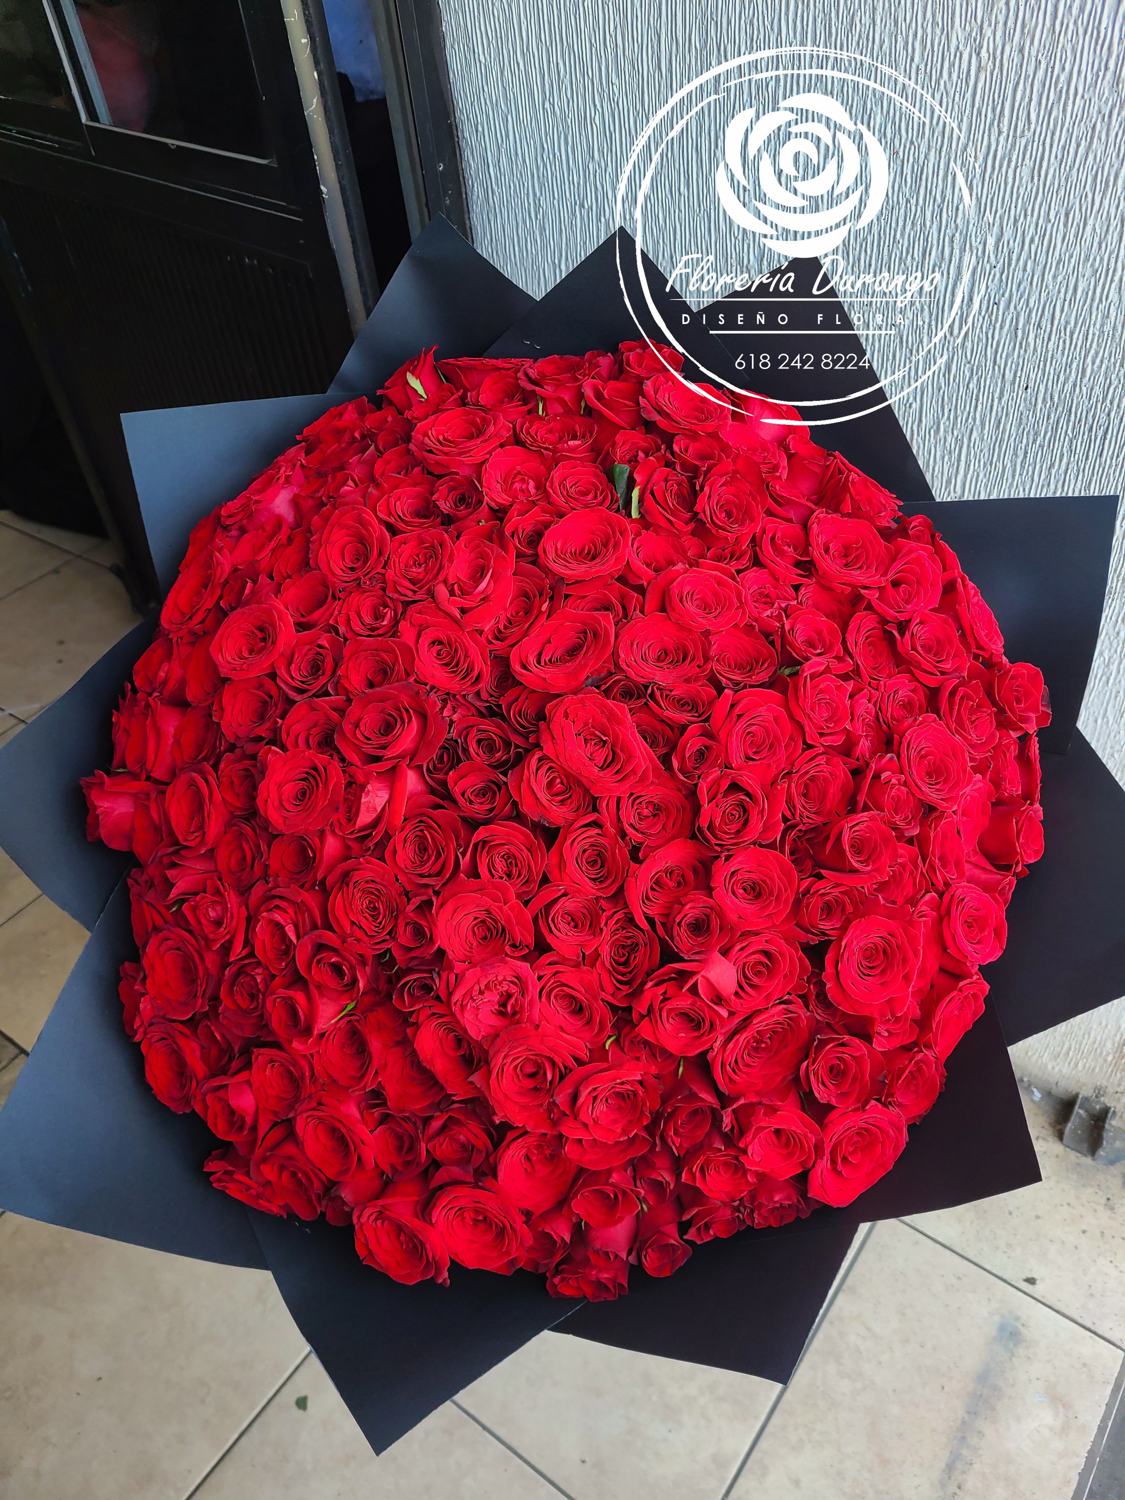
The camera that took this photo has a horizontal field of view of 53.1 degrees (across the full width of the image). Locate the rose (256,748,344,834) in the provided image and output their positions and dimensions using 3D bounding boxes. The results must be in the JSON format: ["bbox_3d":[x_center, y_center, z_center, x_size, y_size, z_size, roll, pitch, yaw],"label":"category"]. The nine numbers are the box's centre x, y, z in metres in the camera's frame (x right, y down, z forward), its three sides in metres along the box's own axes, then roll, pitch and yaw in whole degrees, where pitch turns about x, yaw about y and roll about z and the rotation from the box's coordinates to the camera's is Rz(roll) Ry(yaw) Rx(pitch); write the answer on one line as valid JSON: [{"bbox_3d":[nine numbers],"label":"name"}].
[{"bbox_3d":[-0.179,0.028,0.769,0.059,0.048,0.059,0,80,6],"label":"rose"}]

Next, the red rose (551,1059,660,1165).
[{"bbox_3d":[0.029,0.232,0.721,0.066,0.049,0.066,0,77,2],"label":"red rose"}]

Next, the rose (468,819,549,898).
[{"bbox_3d":[-0.035,0.070,0.729,0.050,0.040,0.050,0,81,2],"label":"rose"}]

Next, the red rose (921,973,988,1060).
[{"bbox_3d":[0.267,0.185,0.779,0.062,0.062,0.046,0,6,-23],"label":"red rose"}]

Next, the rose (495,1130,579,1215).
[{"bbox_3d":[-0.016,0.274,0.731,0.055,0.044,0.055,0,80,3],"label":"rose"}]

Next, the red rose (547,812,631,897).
[{"bbox_3d":[0.020,0.079,0.820,0.059,0.046,0.059,0,77,1],"label":"red rose"}]

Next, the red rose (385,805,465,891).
[{"bbox_3d":[-0.100,0.072,0.812,0.059,0.044,0.059,0,81,7],"label":"red rose"}]

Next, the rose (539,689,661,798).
[{"bbox_3d":[0.023,-0.003,0.770,0.077,0.050,0.077,2,73,-8],"label":"rose"}]

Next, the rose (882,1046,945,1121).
[{"bbox_3d":[0.242,0.230,0.776,0.052,0.052,0.042,0,12,-22],"label":"rose"}]

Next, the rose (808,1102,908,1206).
[{"bbox_3d":[0.214,0.294,0.830,0.076,0.076,0.053,-18,14,-12],"label":"rose"}]

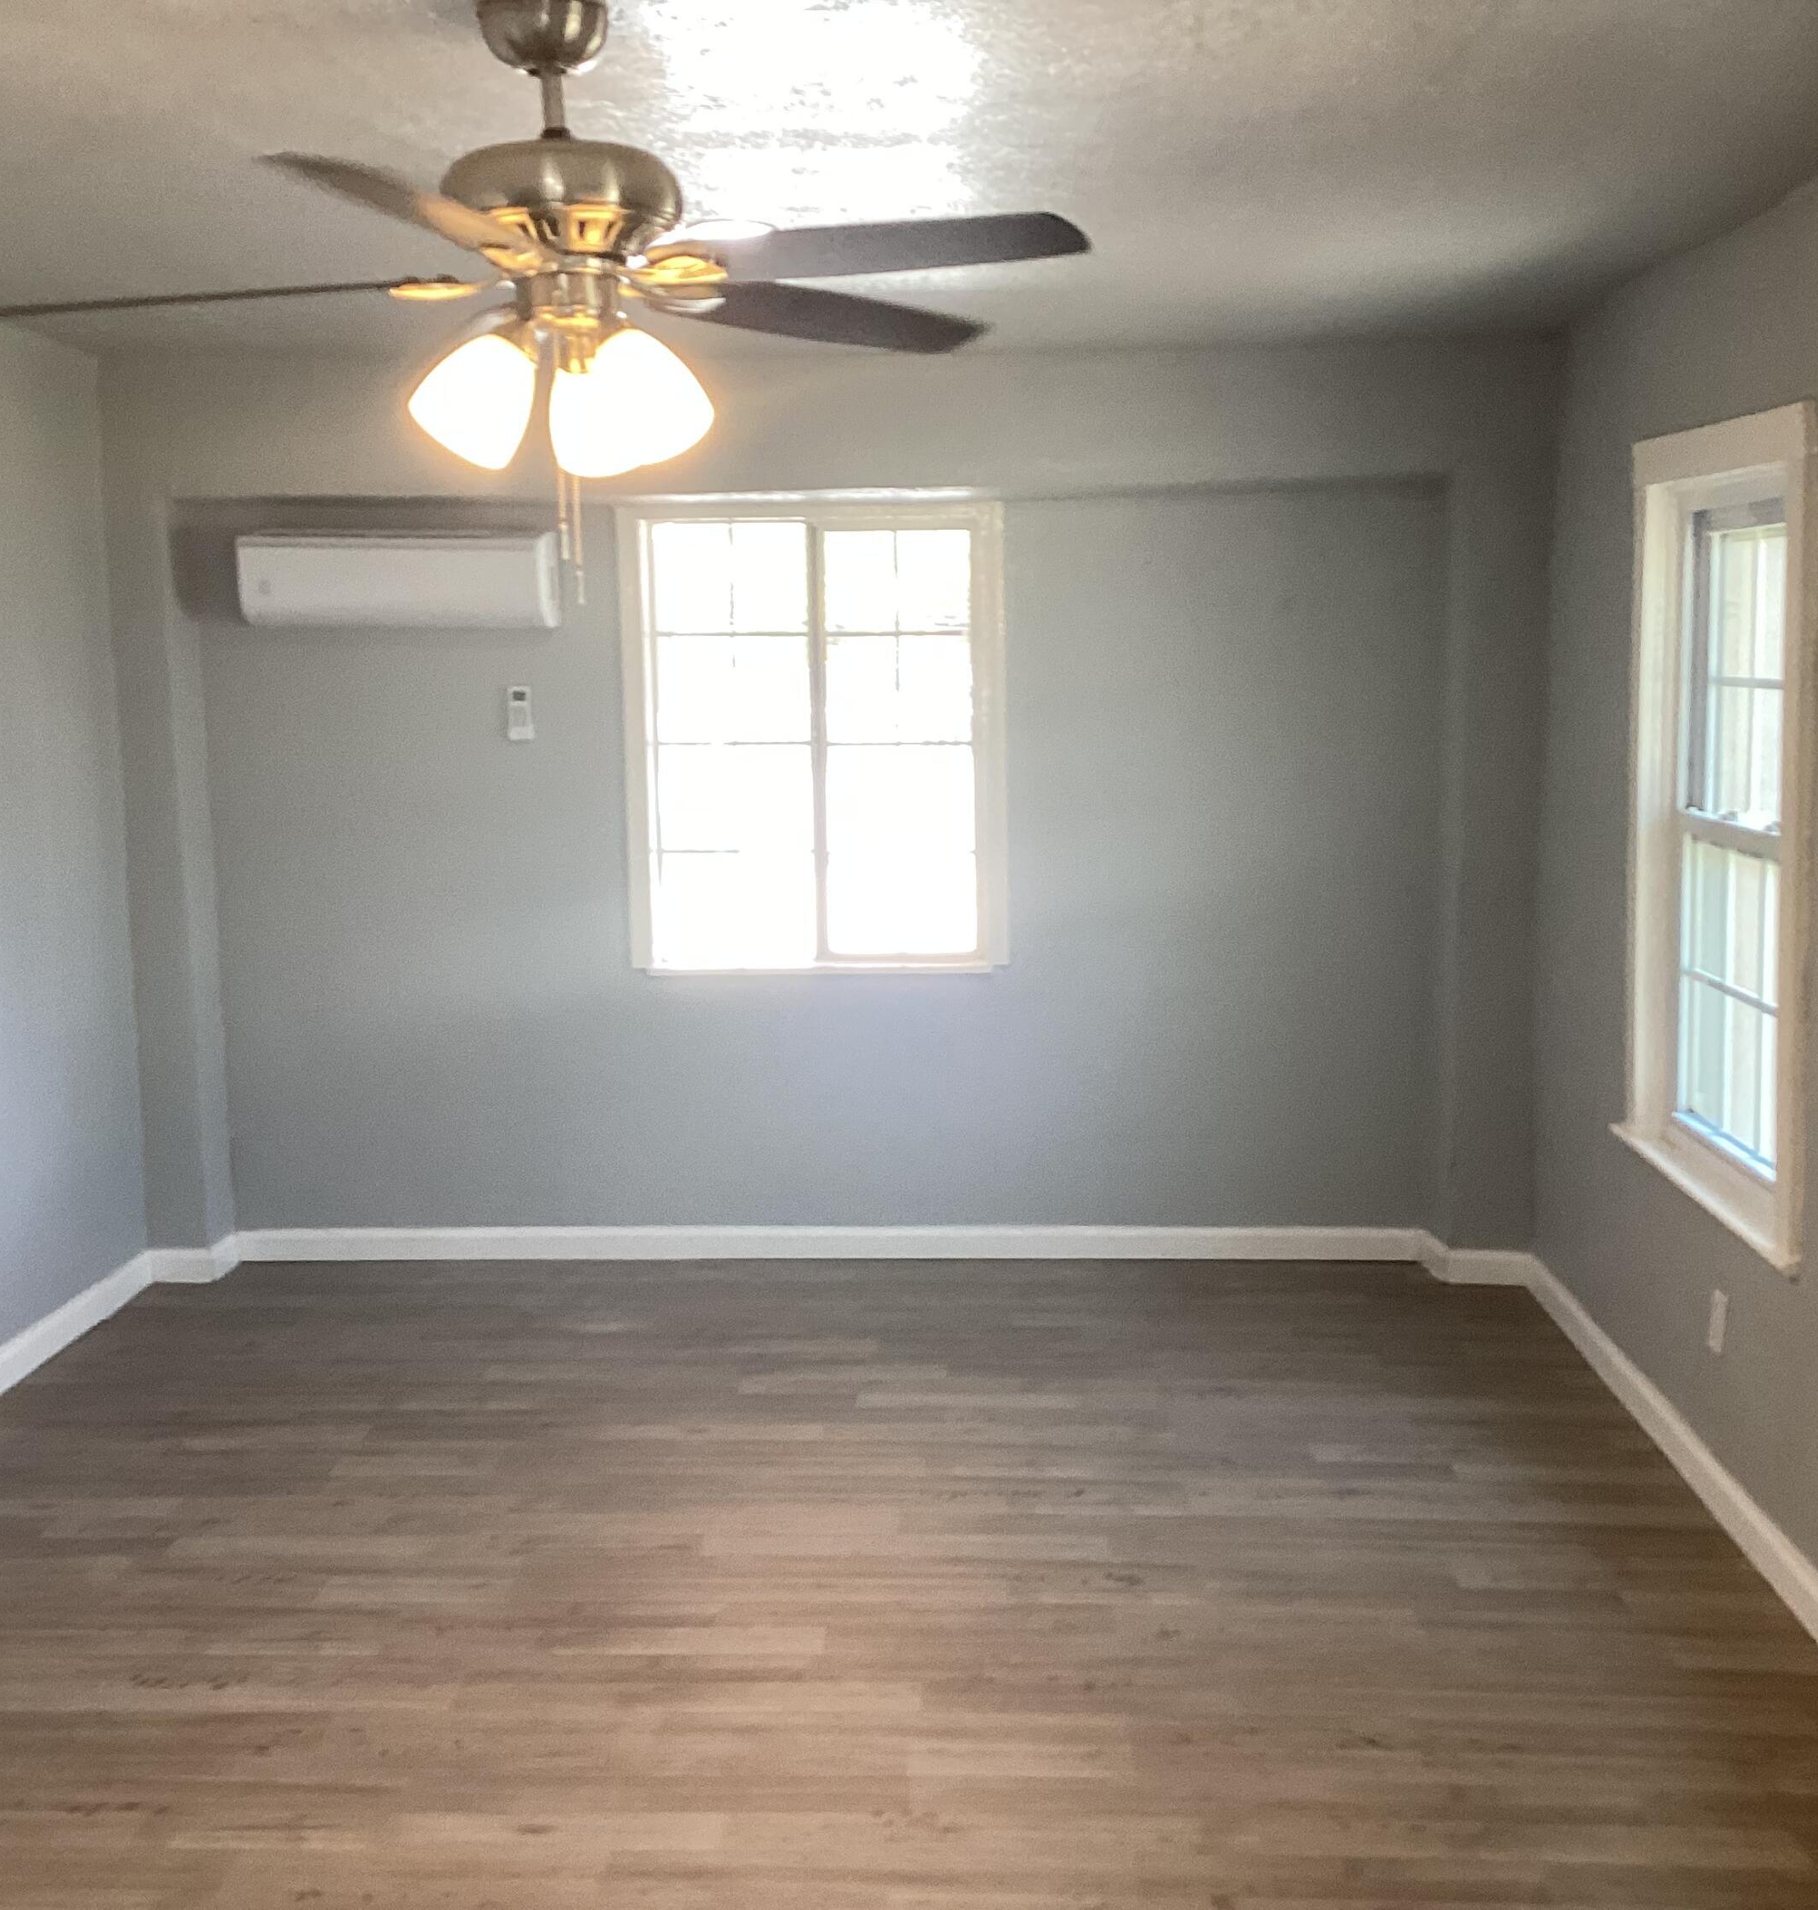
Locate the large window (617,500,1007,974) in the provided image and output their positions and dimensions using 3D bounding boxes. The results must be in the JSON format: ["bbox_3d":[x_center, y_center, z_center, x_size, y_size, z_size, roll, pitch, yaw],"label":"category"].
[{"bbox_3d":[-0.249,-0.583,6.142,1.028,1.237,0.100,0,7,3],"label":"large window"}]

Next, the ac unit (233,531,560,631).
[{"bbox_3d":[-1.343,-0.985,6.020,0.802,0.256,0.200,0,7,3],"label":"ac unit"}]

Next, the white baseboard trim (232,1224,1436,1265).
[{"bbox_3d":[-0.232,0.795,6.274,3.275,0.091,0.015,0,7,3],"label":"white baseboard trim"}]

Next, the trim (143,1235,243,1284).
[{"bbox_3d":[-1.952,0.822,6.235,0.197,0.091,0.253,0,7,3],"label":"trim"}]

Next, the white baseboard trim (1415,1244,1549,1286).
[{"bbox_3d":[1.508,0.801,6.046,0.257,0.091,0.253,0,7,3],"label":"white baseboard trim"}]

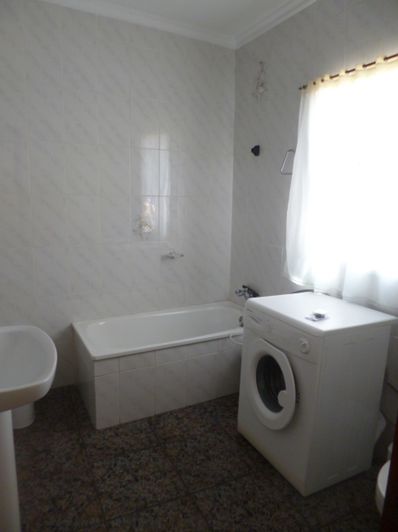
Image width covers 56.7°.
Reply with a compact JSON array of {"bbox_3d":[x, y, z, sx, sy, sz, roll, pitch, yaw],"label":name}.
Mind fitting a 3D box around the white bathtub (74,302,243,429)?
[{"bbox_3d":[-0.186,0.691,2.901,1.403,0.499,0.685,-4,12,-28],"label":"white bathtub"}]

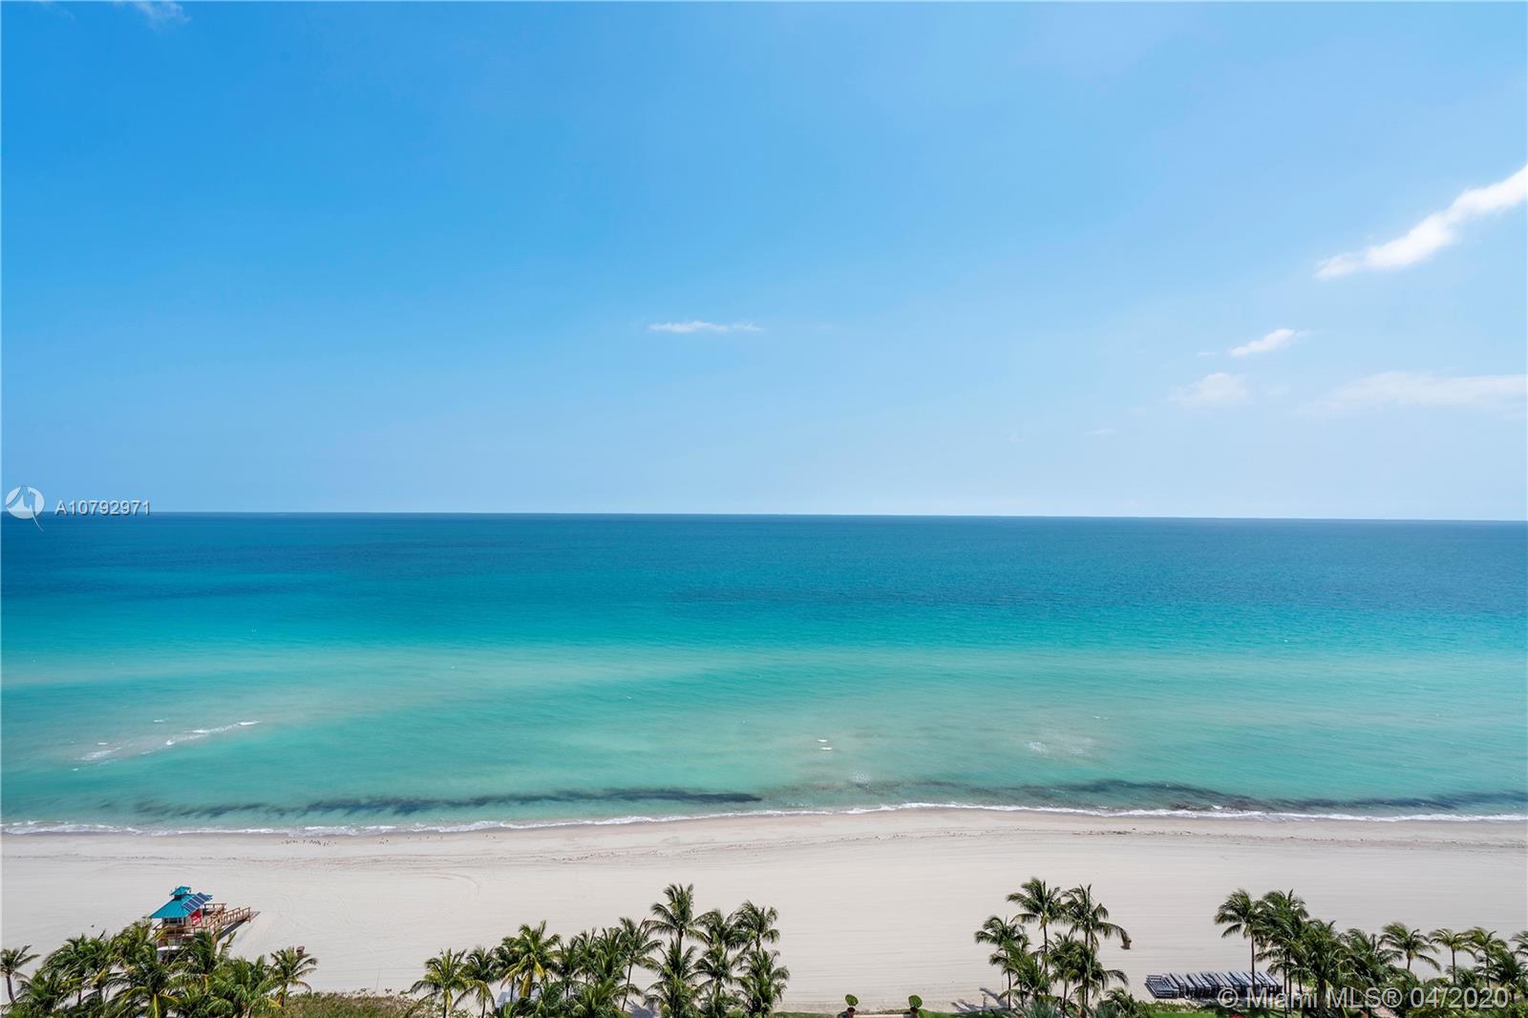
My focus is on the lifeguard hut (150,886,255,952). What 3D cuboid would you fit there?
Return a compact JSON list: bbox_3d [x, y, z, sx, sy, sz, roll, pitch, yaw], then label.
[{"bbox_3d":[-63.880,45.830,78.230,6.000,7.000,9.200,0,0,0],"label":"lifeguard hut"}]

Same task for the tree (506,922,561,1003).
[{"bbox_3d":[-22.130,44.220,65.150,5.400,8.600,5.200,0,-1,0],"label":"tree"}]

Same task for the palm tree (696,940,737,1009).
[{"bbox_3d":[-4.380,44.430,63.440,4.800,8.300,4.800,0,-1,0],"label":"palm tree"}]

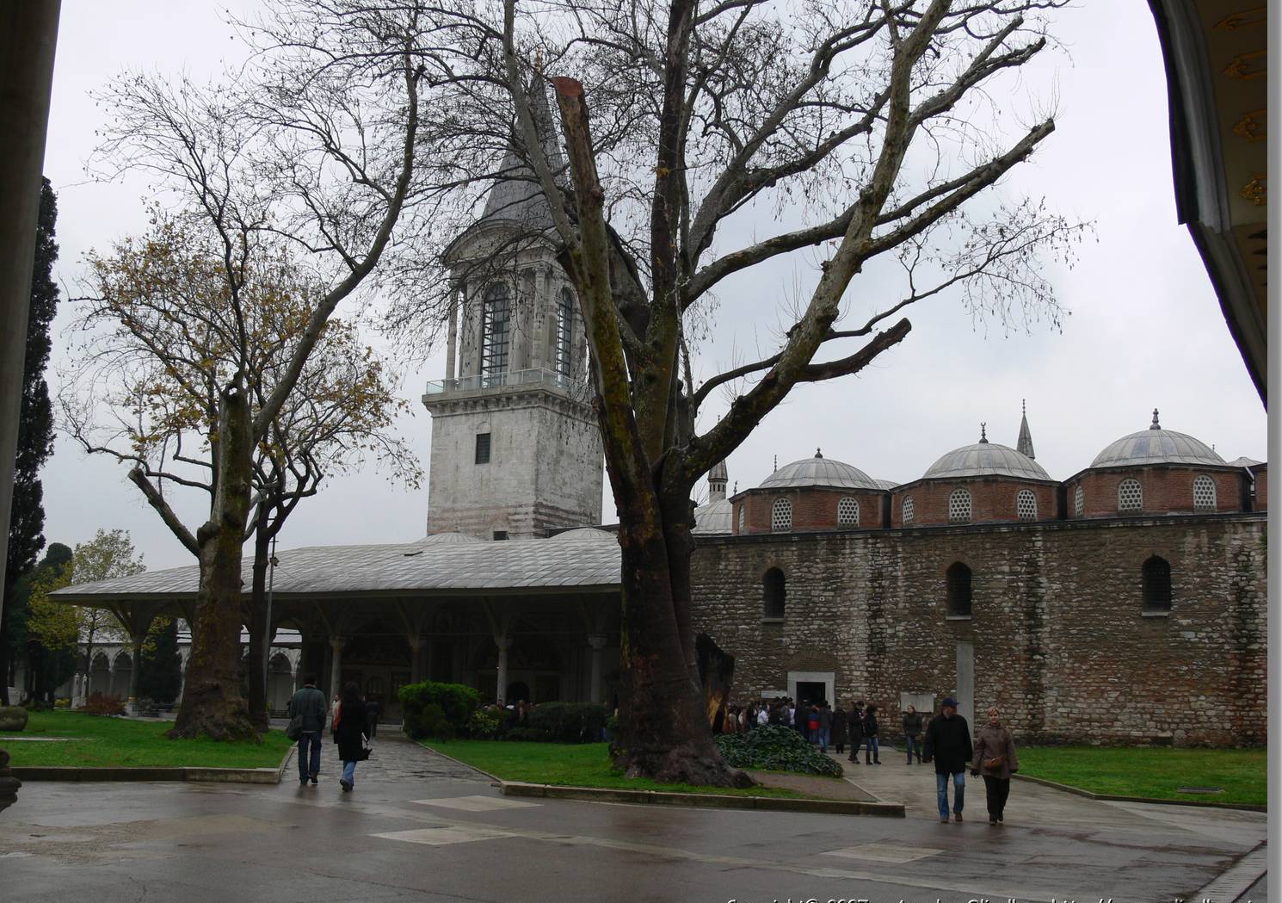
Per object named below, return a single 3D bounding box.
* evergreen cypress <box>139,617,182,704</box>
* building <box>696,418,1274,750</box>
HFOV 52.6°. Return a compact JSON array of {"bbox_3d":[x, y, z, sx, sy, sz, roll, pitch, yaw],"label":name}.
[{"bbox_3d":[-30.908,12.924,83.648,2.400,7.000,2.400,1,-11,0],"label":"evergreen cypress"},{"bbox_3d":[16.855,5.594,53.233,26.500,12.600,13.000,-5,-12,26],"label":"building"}]

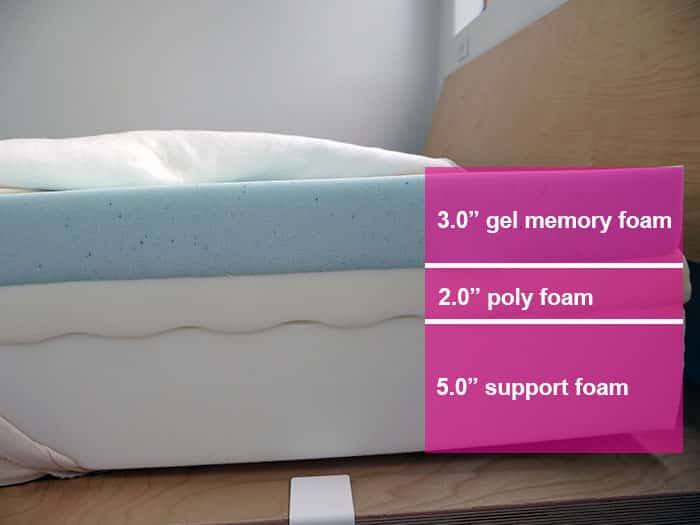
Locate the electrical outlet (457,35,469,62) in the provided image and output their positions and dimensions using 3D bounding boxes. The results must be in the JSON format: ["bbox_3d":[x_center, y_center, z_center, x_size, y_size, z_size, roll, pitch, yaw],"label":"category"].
[{"bbox_3d":[0.400,-0.758,1.719,0.010,0.073,0.115,-3,13,-2],"label":"electrical outlet"}]

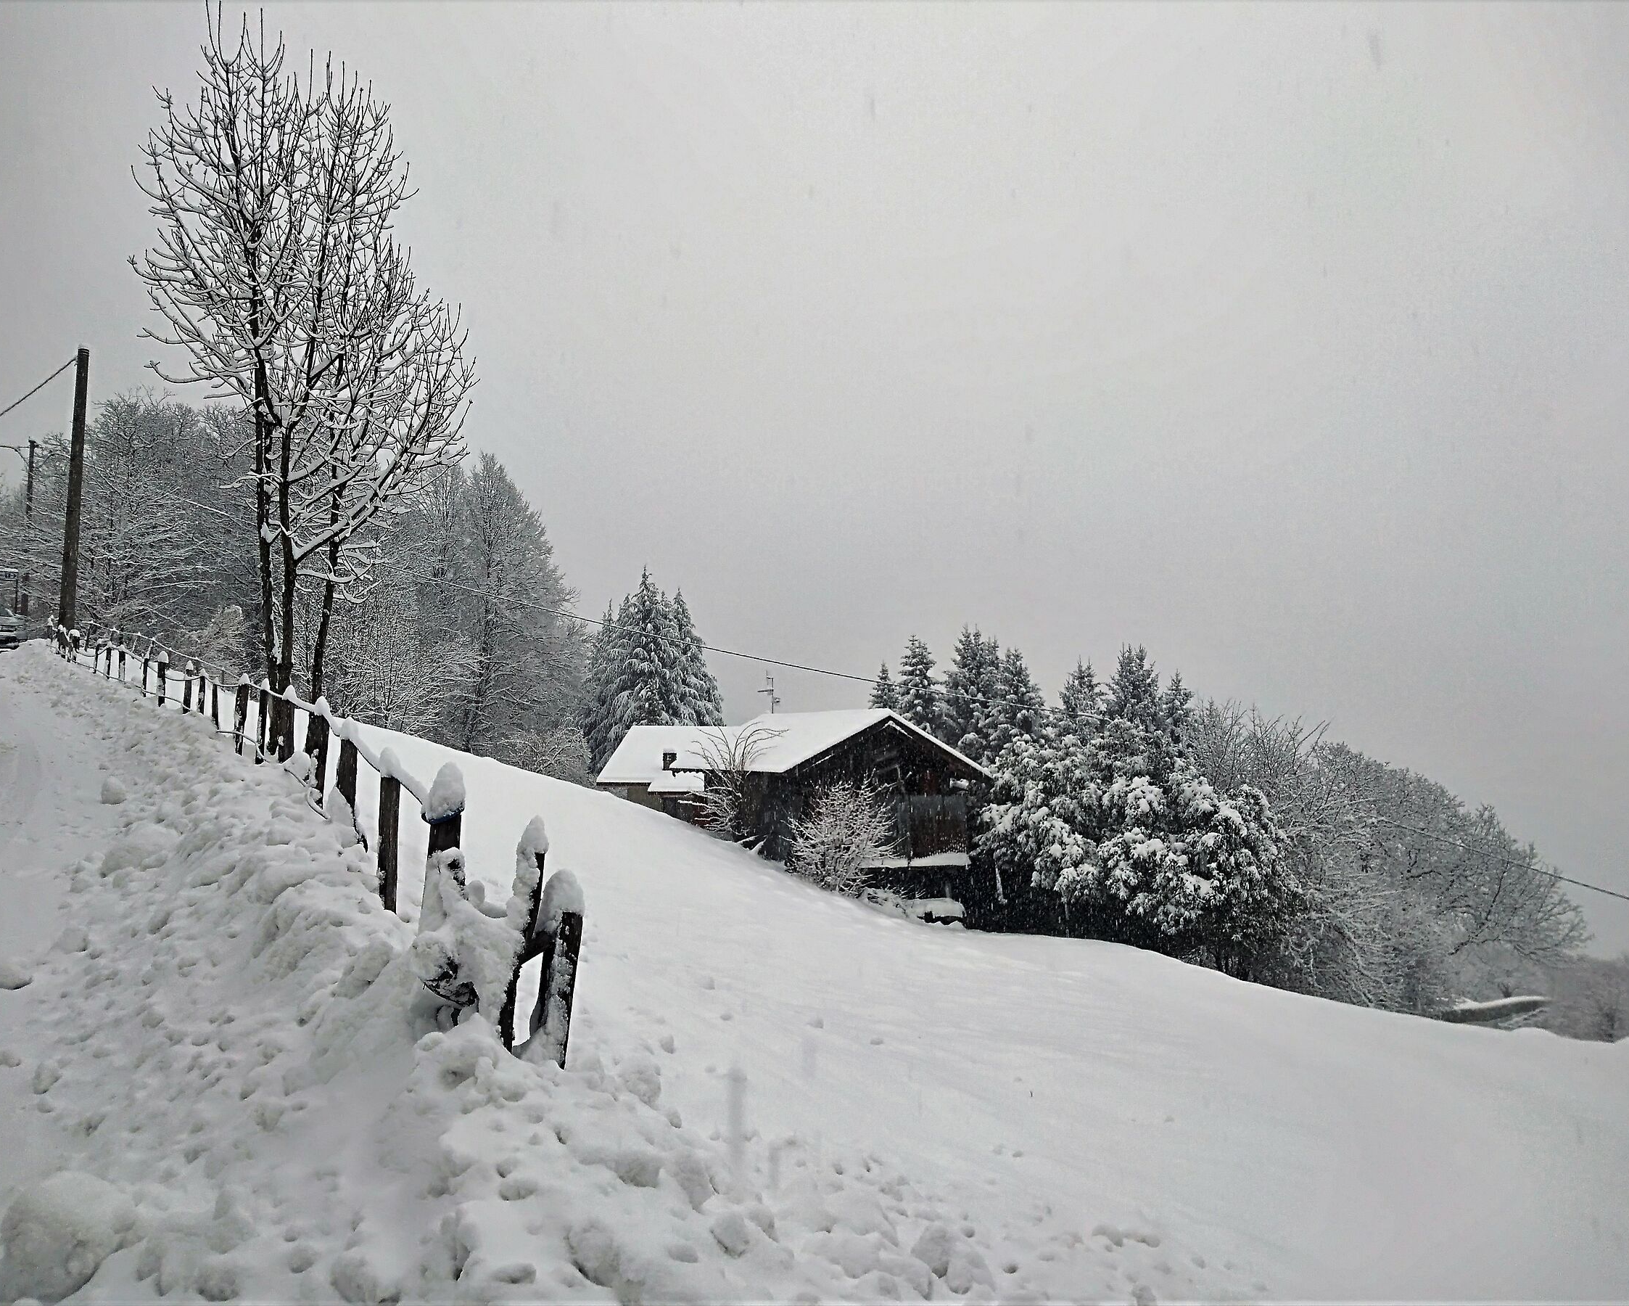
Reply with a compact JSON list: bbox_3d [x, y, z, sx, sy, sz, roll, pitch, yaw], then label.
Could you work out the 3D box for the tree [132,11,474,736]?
[{"bbox_3d":[-5.379,-2.904,13.736,3.400,8.080,3.300,1,-5,0],"label":"tree"}]

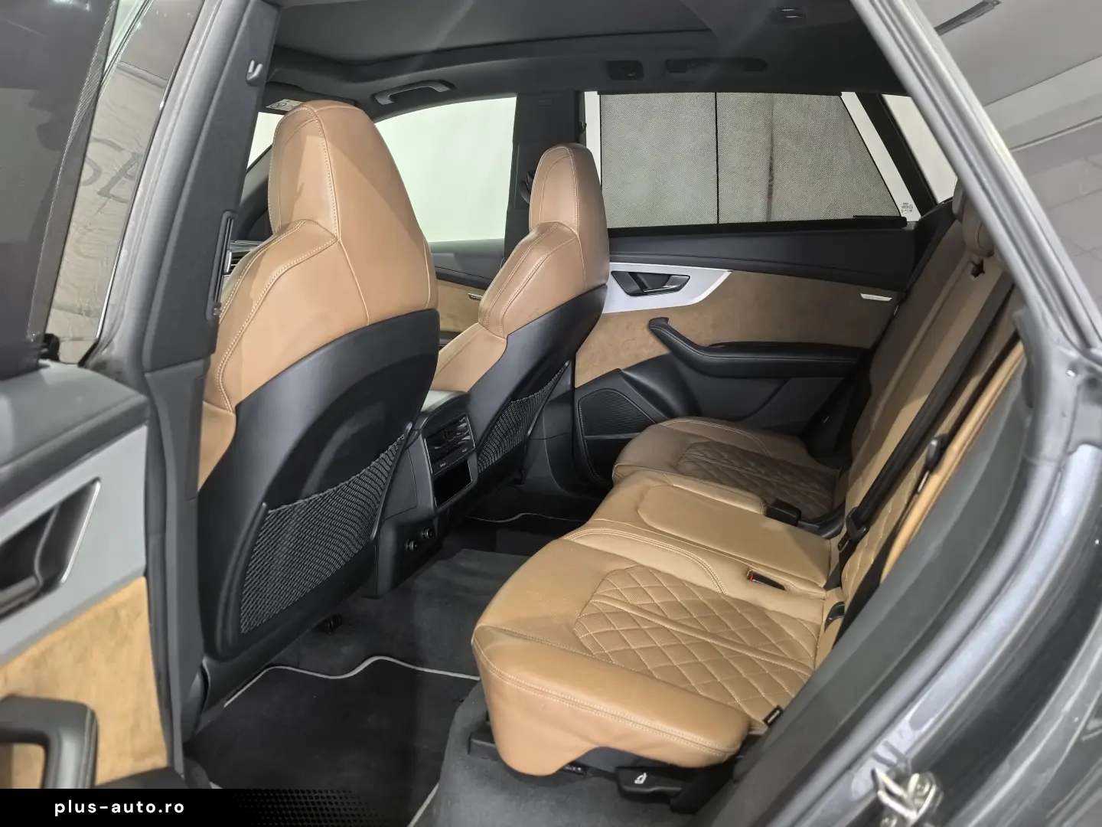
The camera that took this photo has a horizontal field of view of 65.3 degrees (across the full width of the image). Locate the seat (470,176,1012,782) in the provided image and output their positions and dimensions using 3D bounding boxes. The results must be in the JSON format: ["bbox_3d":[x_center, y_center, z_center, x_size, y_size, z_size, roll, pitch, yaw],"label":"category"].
[{"bbox_3d":[0.492,-0.036,1.609,0.850,0.870,1.420,4,14,18],"label":"seat"}]

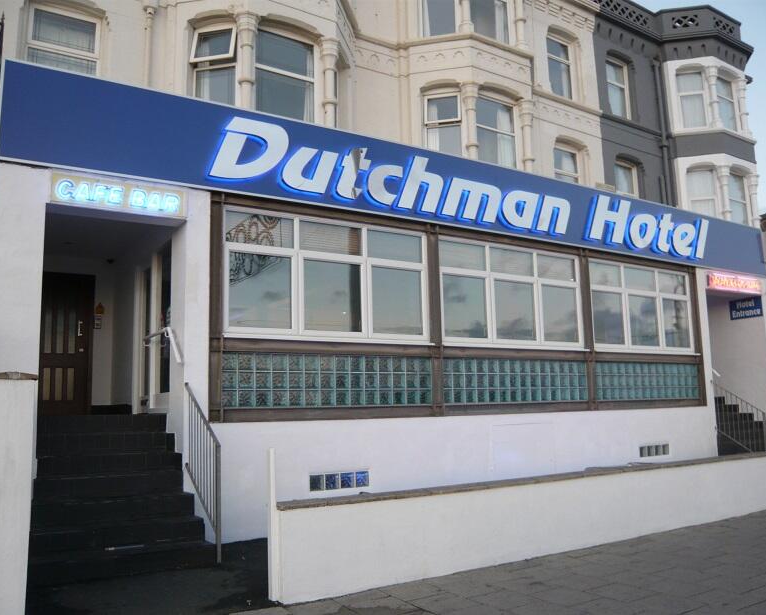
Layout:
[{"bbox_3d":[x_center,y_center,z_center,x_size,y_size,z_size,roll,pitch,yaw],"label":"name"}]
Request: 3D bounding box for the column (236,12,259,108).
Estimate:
[{"bbox_3d":[-2.164,-3.703,10.552,0.290,2.050,0.290,4,-11,-32],"label":"column"}]

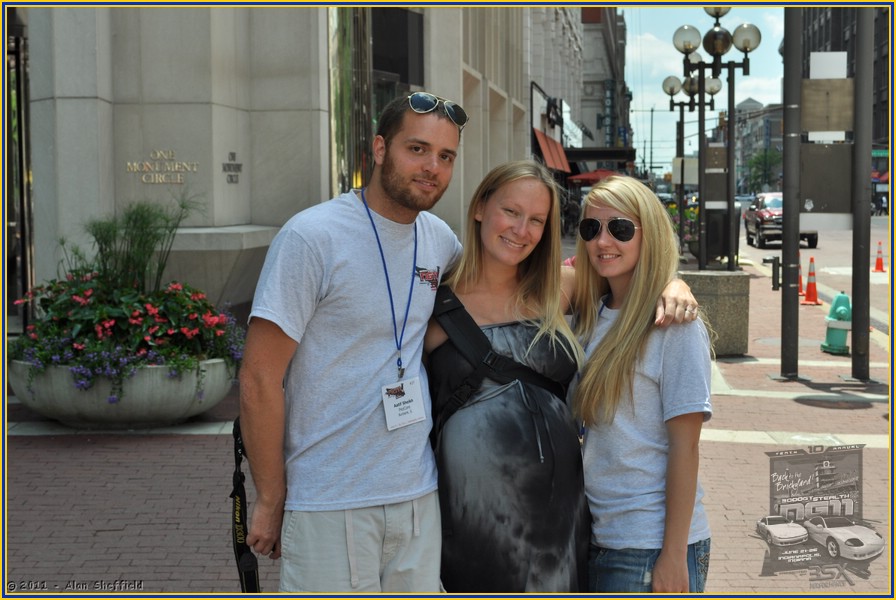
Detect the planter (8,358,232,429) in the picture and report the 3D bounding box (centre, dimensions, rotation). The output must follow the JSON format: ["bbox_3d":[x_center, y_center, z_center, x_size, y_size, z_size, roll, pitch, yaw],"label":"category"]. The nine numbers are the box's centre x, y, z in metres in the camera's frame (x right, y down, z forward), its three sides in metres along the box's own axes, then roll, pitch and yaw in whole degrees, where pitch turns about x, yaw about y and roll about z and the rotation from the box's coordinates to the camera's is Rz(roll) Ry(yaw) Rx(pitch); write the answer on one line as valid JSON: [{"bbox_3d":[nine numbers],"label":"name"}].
[{"bbox_3d":[-2.443,0.655,10.168,1.723,0.440,1.723,-1,5,-14],"label":"planter"}]

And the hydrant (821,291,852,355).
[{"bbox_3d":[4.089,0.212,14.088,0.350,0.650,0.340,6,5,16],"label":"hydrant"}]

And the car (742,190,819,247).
[{"bbox_3d":[10.841,-2.692,44.022,1.920,1.820,5.300,0,5,8],"label":"car"}]

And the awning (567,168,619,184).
[{"bbox_3d":[5.256,-4.296,47.000,2.200,0.570,2.200,0,5,8],"label":"awning"}]

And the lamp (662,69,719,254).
[{"bbox_3d":[7.471,-4.576,40.926,1.891,6.013,1.650,0,5,8],"label":"lamp"}]

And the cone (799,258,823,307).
[{"bbox_3d":[5.401,-0.297,19.971,0.360,0.700,0.360,0,5,8],"label":"cone"}]

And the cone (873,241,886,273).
[{"bbox_3d":[9.637,-0.985,29.995,0.360,0.700,0.360,0,5,8],"label":"cone"}]

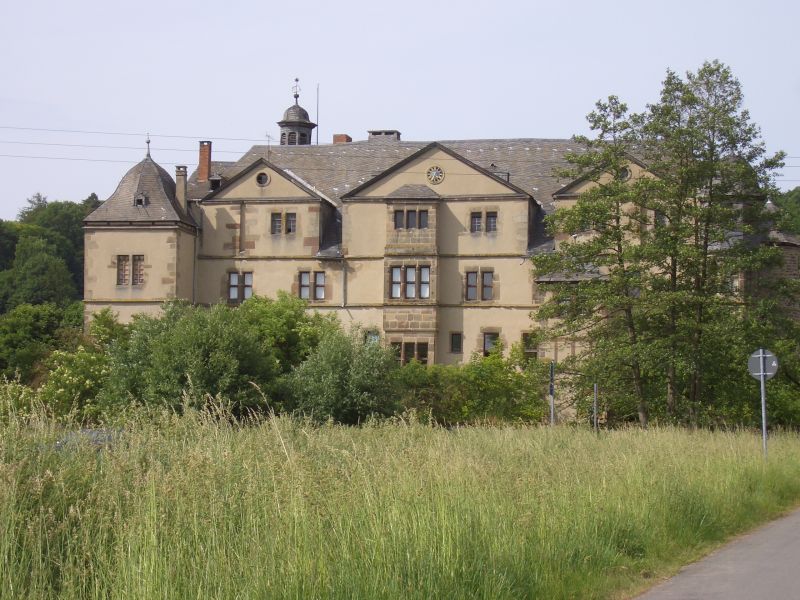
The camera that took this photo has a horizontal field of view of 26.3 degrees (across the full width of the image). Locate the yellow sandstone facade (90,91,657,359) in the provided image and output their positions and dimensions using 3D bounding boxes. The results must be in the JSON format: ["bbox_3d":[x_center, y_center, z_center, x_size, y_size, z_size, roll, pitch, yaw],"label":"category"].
[{"bbox_3d":[-0.970,-2.181,117.037,40.144,19.500,10.000,0,-3,15],"label":"yellow sandstone facade"}]

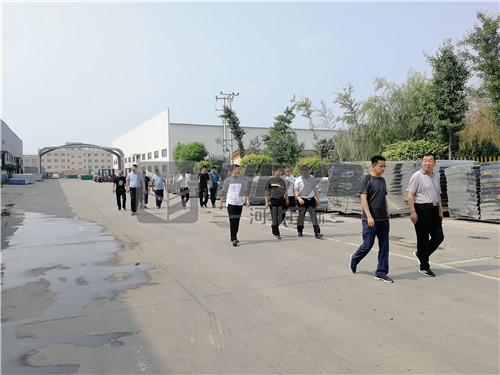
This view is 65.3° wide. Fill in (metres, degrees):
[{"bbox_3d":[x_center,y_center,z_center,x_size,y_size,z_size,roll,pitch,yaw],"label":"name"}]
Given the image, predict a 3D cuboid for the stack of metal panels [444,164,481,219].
[{"bbox_3d":[7.844,0.156,13.975,1.200,1.800,1.150,-2,2,-43],"label":"stack of metal panels"}]

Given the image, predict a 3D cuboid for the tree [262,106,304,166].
[{"bbox_3d":[2.190,-2.267,25.415,2.750,6.000,2.600,0,2,0],"label":"tree"}]

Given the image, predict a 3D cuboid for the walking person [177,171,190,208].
[{"bbox_3d":[-2.882,0.095,16.900,0.530,1.660,0.420,-1,2,-16],"label":"walking person"}]

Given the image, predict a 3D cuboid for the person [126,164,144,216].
[{"bbox_3d":[-4.037,0.099,13.750,0.550,1.780,0.430,-2,3,-20],"label":"person"}]

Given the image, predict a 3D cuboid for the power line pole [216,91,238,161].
[{"bbox_3d":[-2.410,-4.676,39.859,2.500,10.000,1.600,0,2,-11],"label":"power line pole"}]

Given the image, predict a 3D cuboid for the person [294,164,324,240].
[{"bbox_3d":[1.365,0.320,9.100,0.580,1.700,0.450,-1,2,-19],"label":"person"}]

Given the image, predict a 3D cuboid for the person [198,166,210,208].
[{"bbox_3d":[-1.925,-0.021,16.500,0.510,1.740,0.400,-1,2,-19],"label":"person"}]

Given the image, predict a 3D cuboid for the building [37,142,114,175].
[{"bbox_3d":[-97.279,-14.594,215.974,38.000,17.600,14.000,-2,3,-26],"label":"building"}]

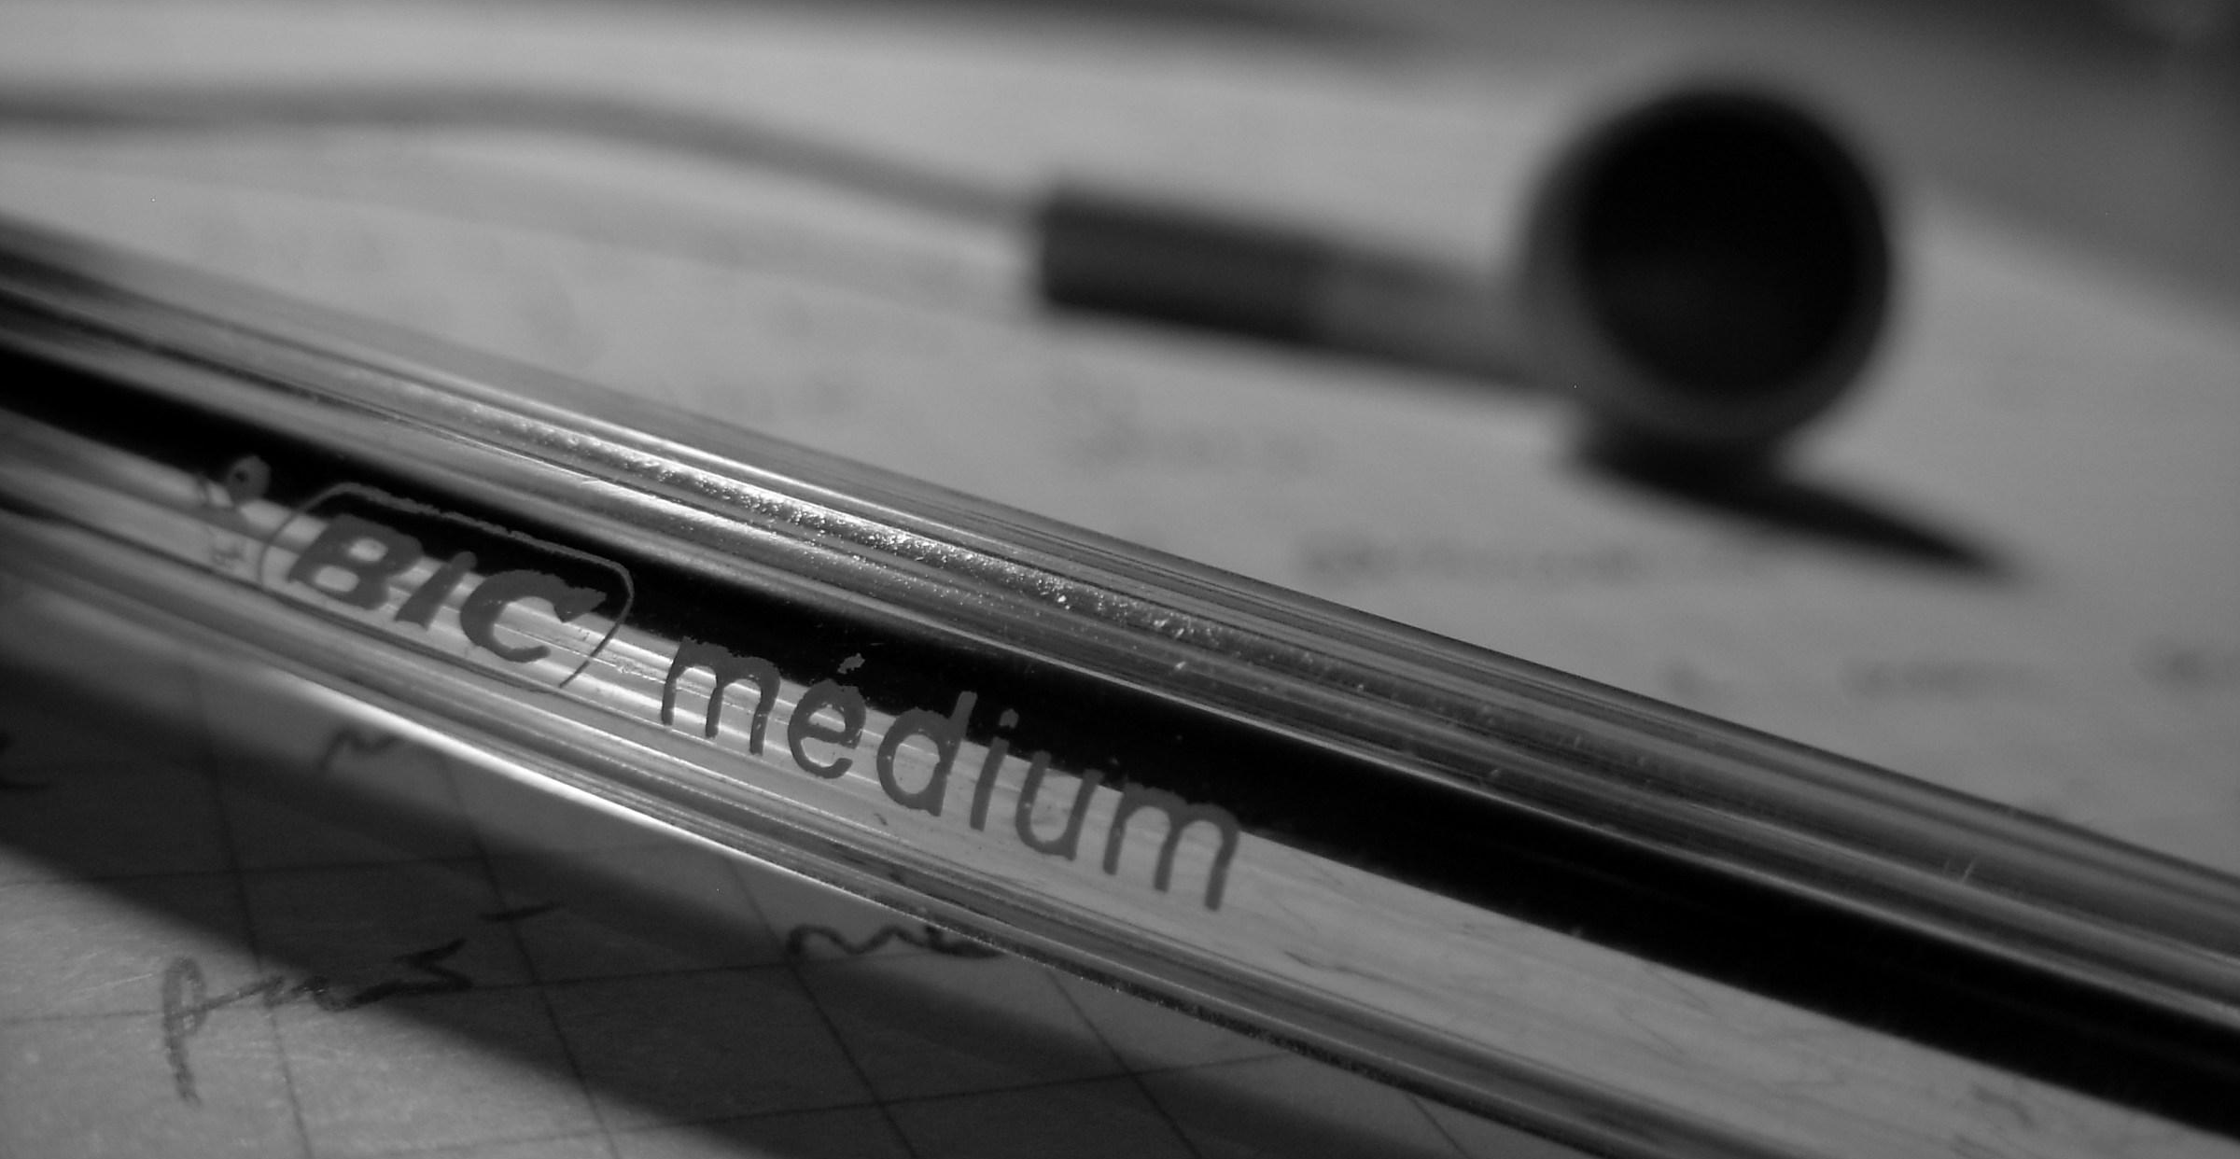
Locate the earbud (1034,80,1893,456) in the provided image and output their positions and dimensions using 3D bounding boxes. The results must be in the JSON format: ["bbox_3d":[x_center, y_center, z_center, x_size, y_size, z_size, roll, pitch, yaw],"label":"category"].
[{"bbox_3d":[0.015,-0.015,0.108,0.036,0.016,0.015,9,8,0],"label":"earbud"}]

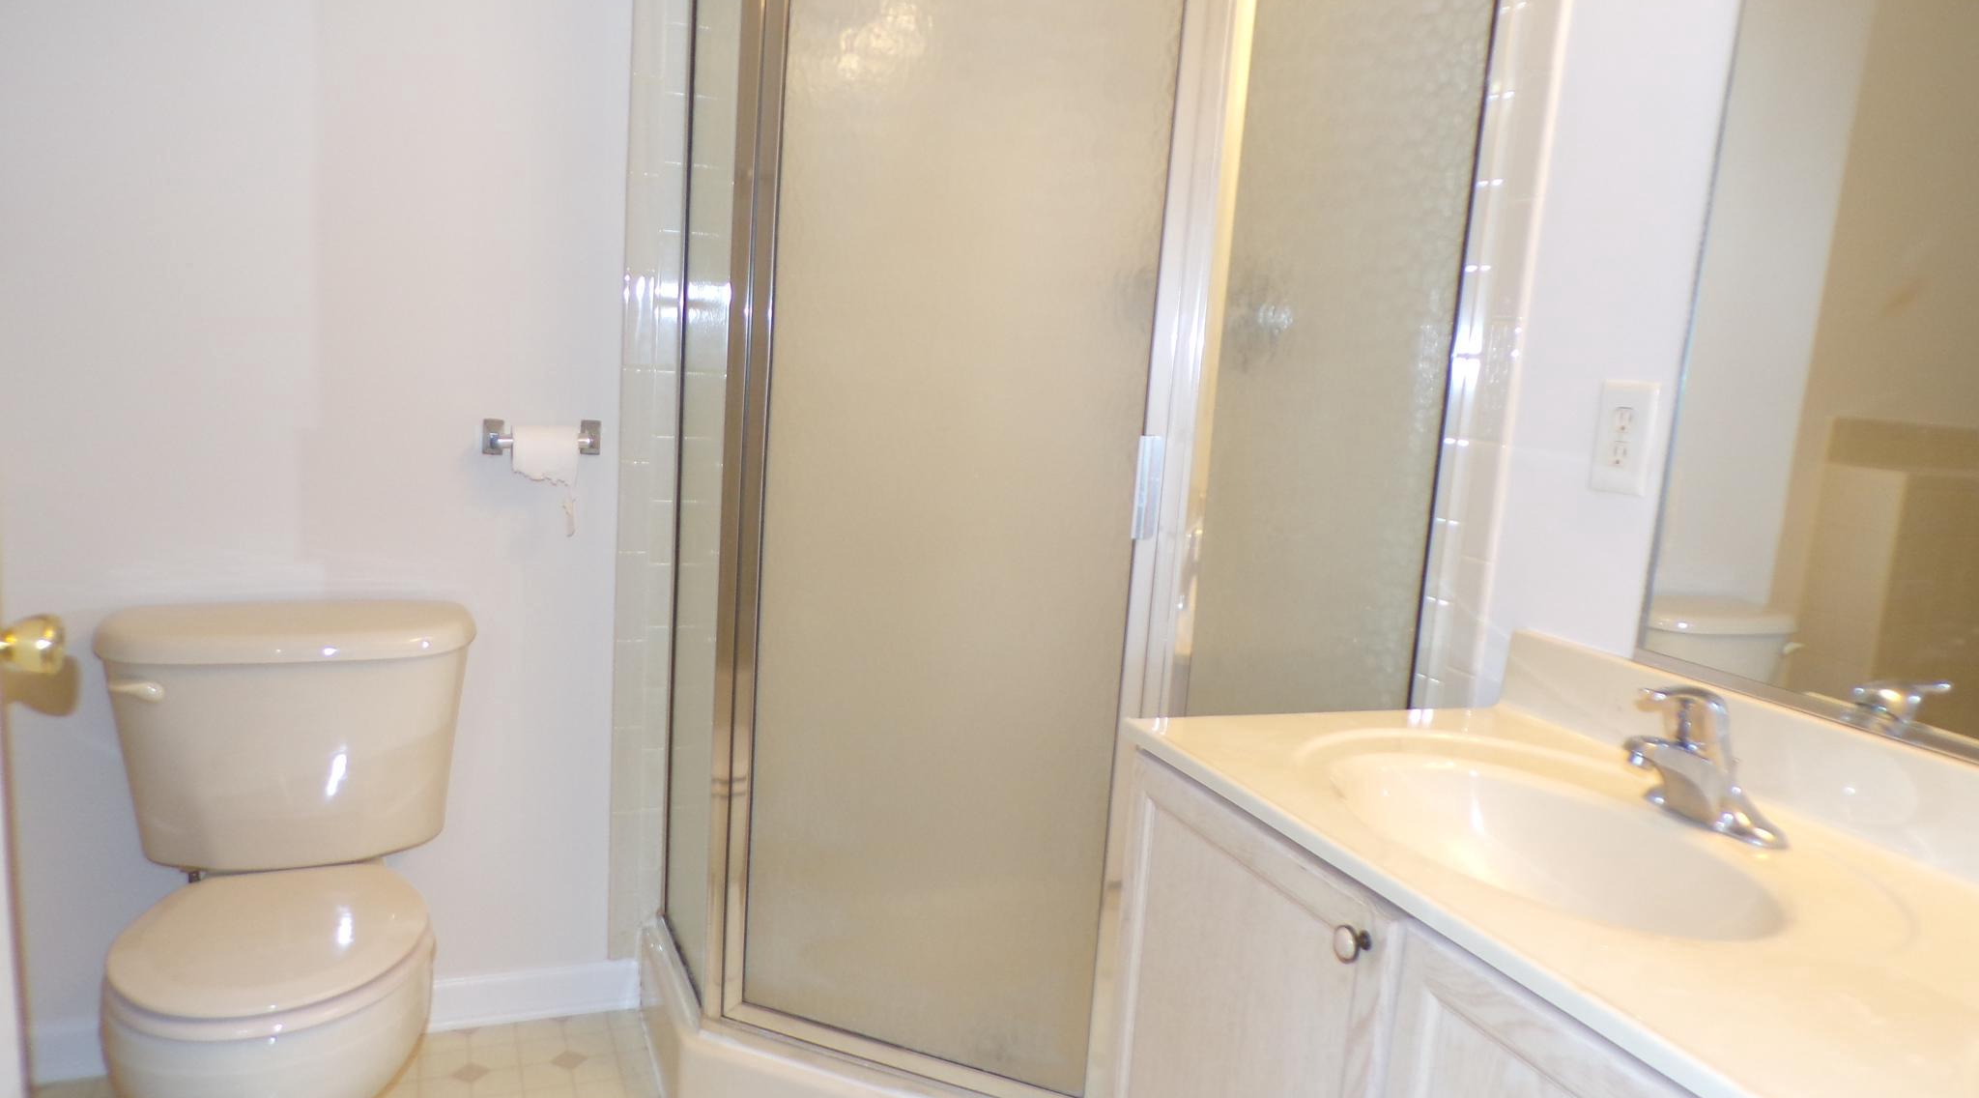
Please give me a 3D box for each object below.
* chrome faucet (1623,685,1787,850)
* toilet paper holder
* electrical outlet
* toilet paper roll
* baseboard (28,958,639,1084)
[{"bbox_3d":[0.647,0.192,1.278,0.150,0.132,0.147,0,10,-23],"label":"chrome faucet"},{"bbox_3d":[-0.712,-0.175,2.194,0.184,0.054,0.078,0,10,-23],"label":"toilet paper holder"},{"bbox_3d":[0.726,-0.127,1.571,0.008,0.126,0.077,0,10,-23],"label":"electrical outlet"},{"bbox_3d":[-0.702,-0.144,2.167,0.100,0.093,0.070,0,10,-23],"label":"toilet paper roll"},{"bbox_3d":[-1.058,0.772,2.264,0.937,0.088,0.017,0,10,-23],"label":"baseboard"}]

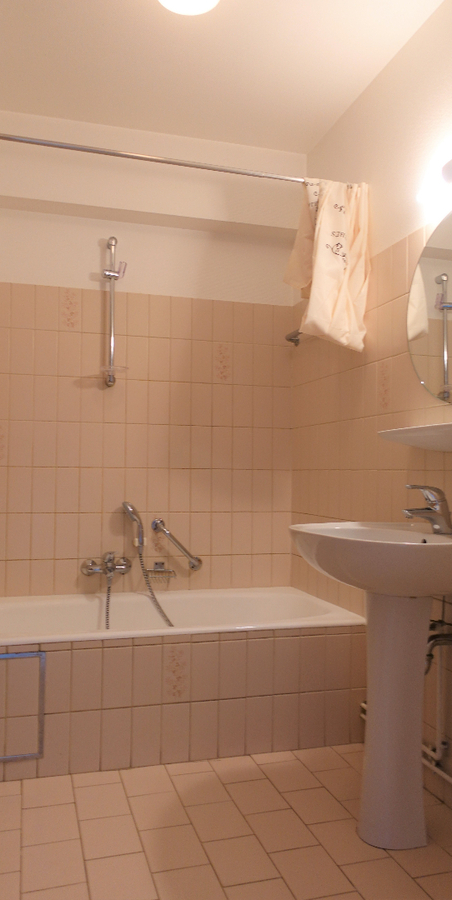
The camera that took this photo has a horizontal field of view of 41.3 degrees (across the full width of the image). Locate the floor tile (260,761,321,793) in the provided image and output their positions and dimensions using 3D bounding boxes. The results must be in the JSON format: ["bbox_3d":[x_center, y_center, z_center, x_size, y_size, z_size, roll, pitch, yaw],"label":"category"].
[{"bbox_3d":[0.218,1.110,2.034,0.146,0.012,0.193,1,-2,-18],"label":"floor tile"}]

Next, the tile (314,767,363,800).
[{"bbox_3d":[0.399,1.110,1.985,0.146,0.012,0.194,1,-2,-18],"label":"tile"}]

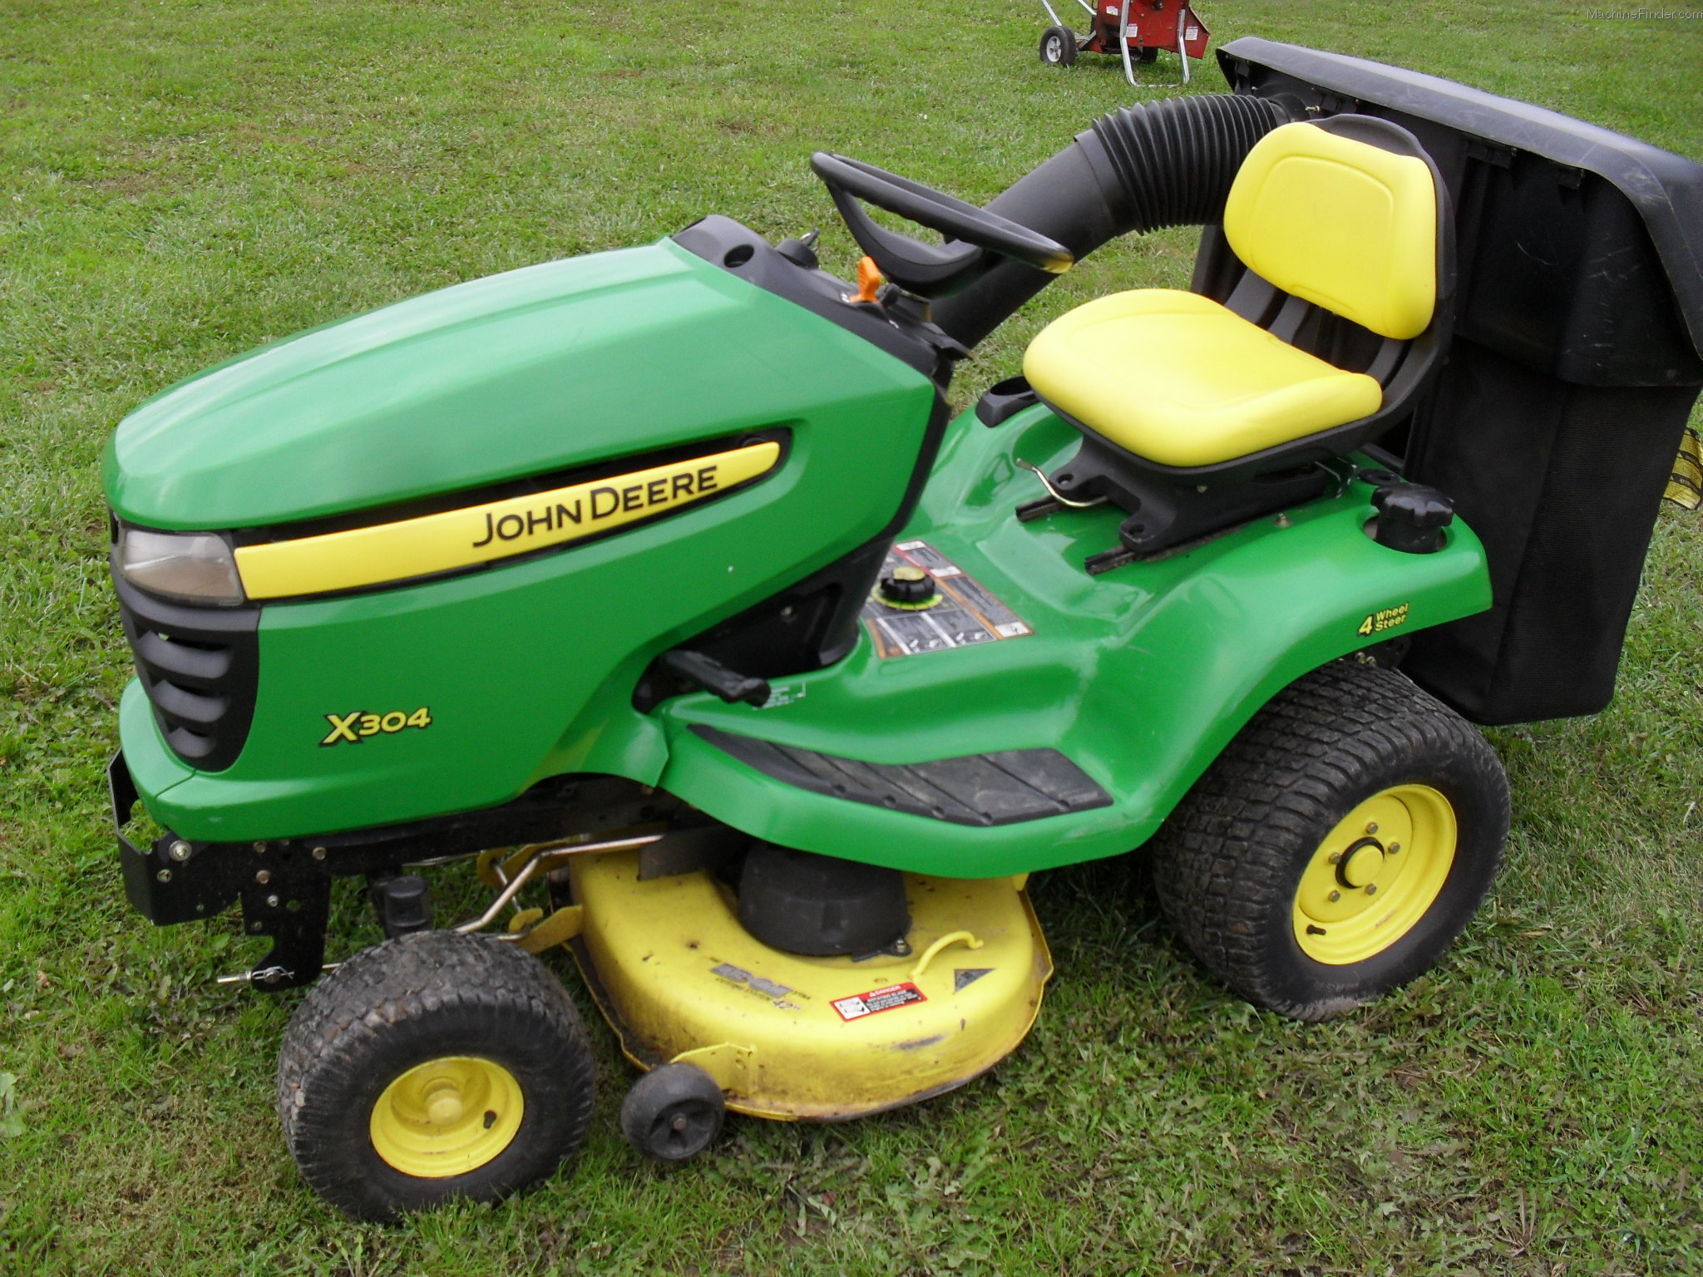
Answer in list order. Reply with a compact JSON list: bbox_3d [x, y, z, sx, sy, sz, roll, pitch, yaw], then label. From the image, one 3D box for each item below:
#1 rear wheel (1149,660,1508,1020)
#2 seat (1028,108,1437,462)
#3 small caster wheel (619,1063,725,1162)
[{"bbox_3d":[0.680,0.283,2.442,0.495,0.495,0.230,-12,30,-24],"label":"rear wheel"},{"bbox_3d":[0.524,-0.513,2.446,0.530,0.430,0.460,-11,30,-21],"label":"seat"},{"bbox_3d":[-0.224,0.600,2.185,0.126,0.126,0.056,-10,29,-19],"label":"small caster wheel"}]

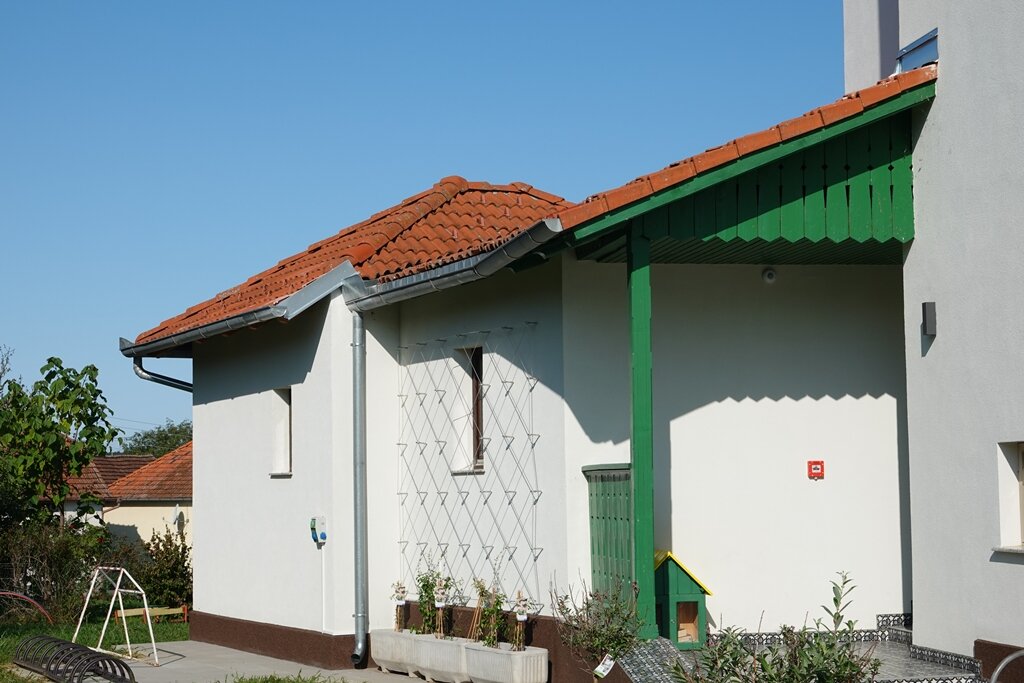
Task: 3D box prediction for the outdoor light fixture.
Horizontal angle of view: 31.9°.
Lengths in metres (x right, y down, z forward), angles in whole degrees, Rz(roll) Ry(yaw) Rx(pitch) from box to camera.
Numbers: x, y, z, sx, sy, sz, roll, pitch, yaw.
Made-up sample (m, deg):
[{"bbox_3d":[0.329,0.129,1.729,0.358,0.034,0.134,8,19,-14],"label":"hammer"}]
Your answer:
[{"bbox_3d":[3.289,-0.174,14.135,0.078,0.261,0.085,0,-5,-11],"label":"outdoor light fixture"}]

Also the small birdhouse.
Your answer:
[{"bbox_3d":[1.171,2.000,13.884,0.662,0.755,0.400,0,-5,-11],"label":"small birdhouse"}]

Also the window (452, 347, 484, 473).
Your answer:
[{"bbox_3d":[-0.286,0.609,15.654,0.200,1.065,0.588,2,-5,-28],"label":"window"}]

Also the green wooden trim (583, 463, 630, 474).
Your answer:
[{"bbox_3d":[0.734,0.945,13.410,0.120,0.055,1.438,0,-5,-11],"label":"green wooden trim"}]

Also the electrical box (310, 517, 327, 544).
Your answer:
[{"bbox_3d":[-1.791,1.752,16.555,0.110,0.255,0.160,2,-5,-28],"label":"electrical box"}]

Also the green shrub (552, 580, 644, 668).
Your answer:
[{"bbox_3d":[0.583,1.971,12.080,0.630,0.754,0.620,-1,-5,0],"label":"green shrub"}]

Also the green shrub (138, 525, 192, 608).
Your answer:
[{"bbox_3d":[-4.681,3.112,24.636,0.880,1.188,0.850,-1,-5,0],"label":"green shrub"}]

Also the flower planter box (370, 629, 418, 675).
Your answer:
[{"bbox_3d":[-0.883,2.777,15.938,0.410,0.340,0.960,2,-5,-28],"label":"flower planter box"}]

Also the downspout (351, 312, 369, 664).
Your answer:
[{"bbox_3d":[-1.402,1.338,16.474,0.140,3.231,0.180,-2,-5,17],"label":"downspout"}]

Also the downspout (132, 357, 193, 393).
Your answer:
[{"bbox_3d":[-3.909,0.370,20.215,0.866,0.435,0.160,-3,-5,23],"label":"downspout"}]

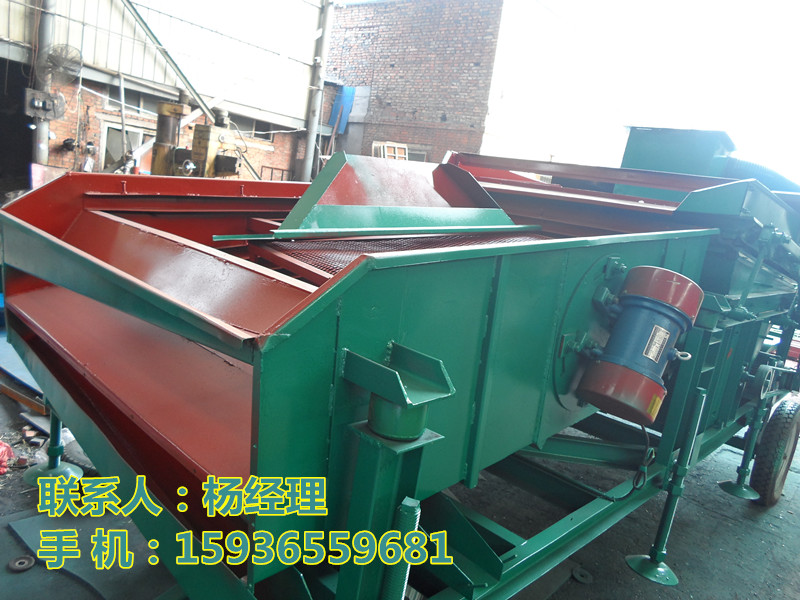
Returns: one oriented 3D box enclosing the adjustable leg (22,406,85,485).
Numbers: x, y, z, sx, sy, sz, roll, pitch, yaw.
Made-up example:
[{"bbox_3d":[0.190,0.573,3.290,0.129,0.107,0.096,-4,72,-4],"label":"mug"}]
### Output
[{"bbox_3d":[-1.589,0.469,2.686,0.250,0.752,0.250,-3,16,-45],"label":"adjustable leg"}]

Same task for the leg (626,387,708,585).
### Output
[{"bbox_3d":[1.369,0.894,2.855,0.265,0.965,0.265,-2,15,-45],"label":"leg"}]

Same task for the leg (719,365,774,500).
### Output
[{"bbox_3d":[2.425,0.867,3.934,0.265,0.940,0.265,-2,15,-45],"label":"leg"}]

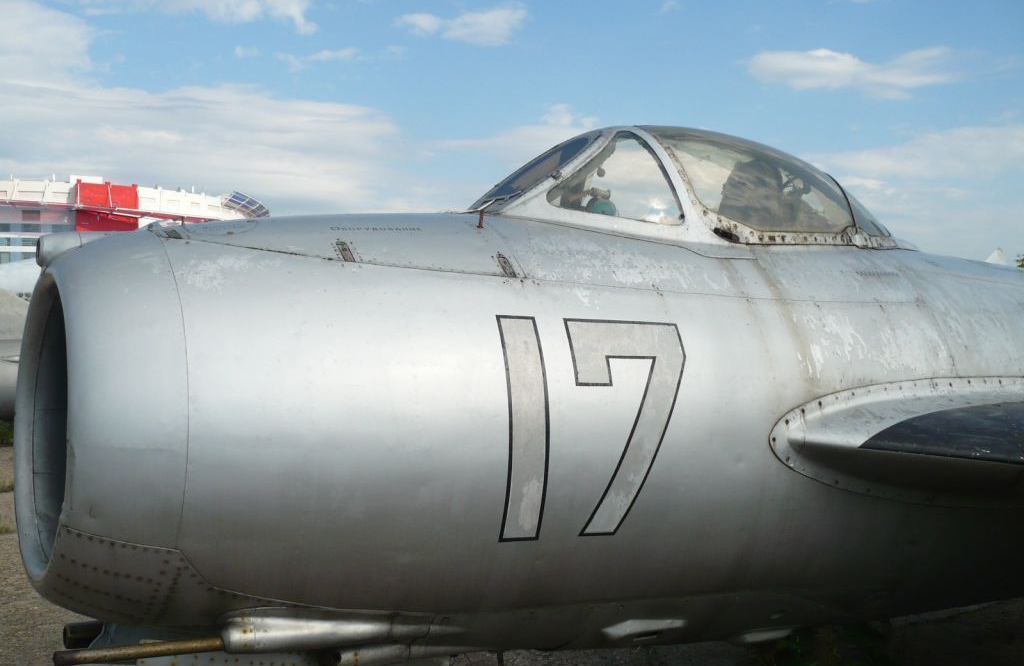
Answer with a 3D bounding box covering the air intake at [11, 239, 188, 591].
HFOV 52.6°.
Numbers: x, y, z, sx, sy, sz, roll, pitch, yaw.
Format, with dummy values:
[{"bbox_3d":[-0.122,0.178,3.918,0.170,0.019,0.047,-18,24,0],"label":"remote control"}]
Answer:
[{"bbox_3d":[-1.042,0.216,2.541,0.250,0.960,0.980,3,-1,-33],"label":"air intake"}]

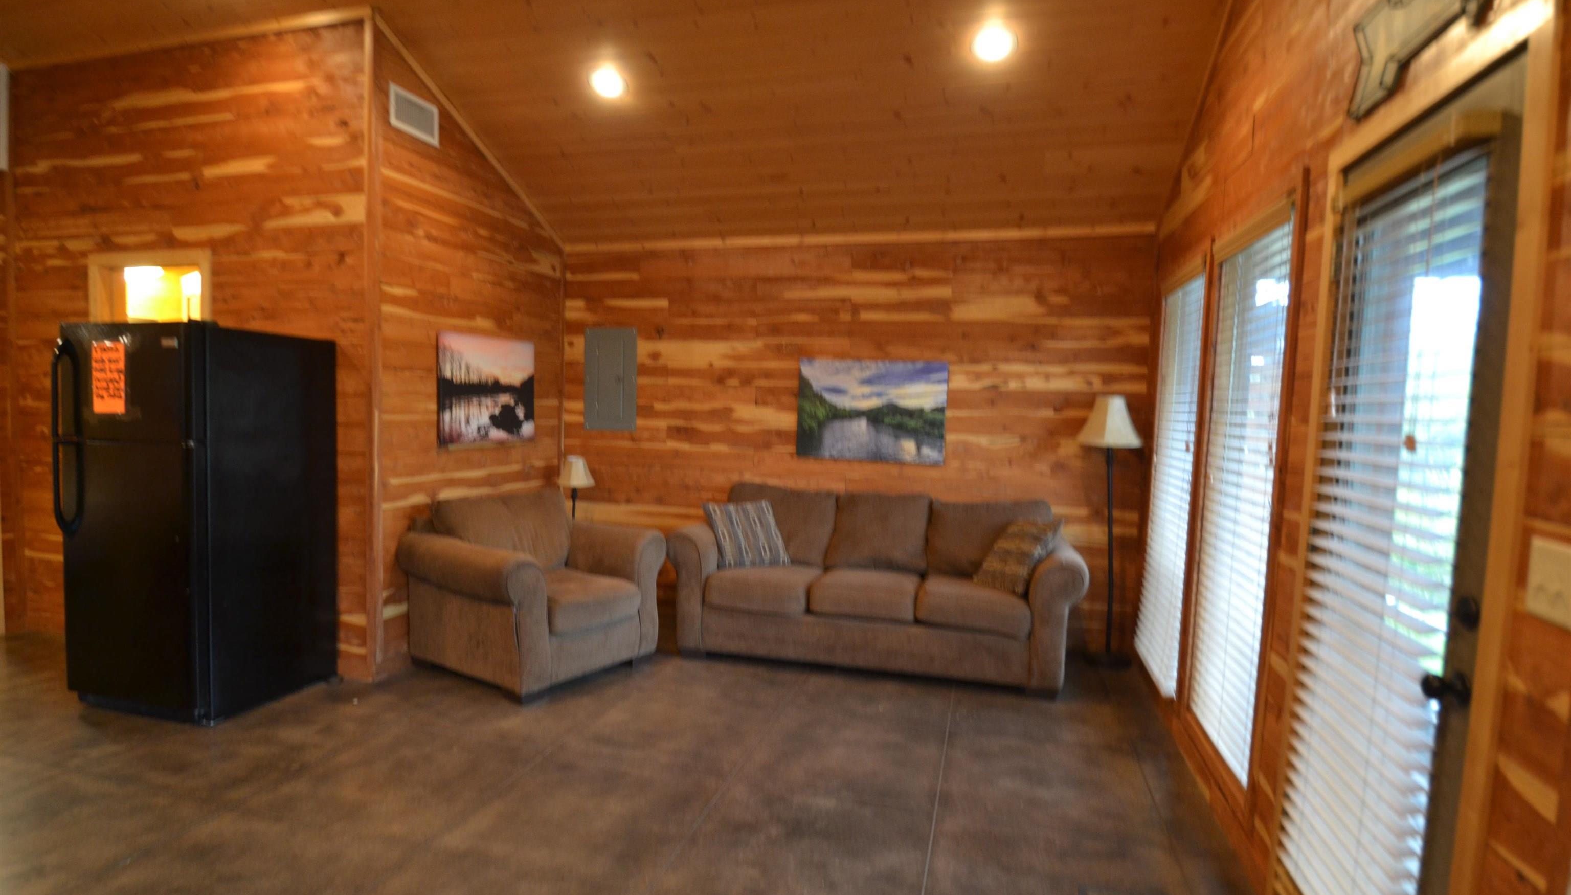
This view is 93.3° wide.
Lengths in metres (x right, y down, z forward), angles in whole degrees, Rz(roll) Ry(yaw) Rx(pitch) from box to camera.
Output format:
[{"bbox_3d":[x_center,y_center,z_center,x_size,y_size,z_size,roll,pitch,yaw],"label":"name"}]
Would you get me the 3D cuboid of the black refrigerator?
[{"bbox_3d":[-2.610,0.306,3.333,0.720,1.650,0.740,3,4,15],"label":"black refrigerator"}]

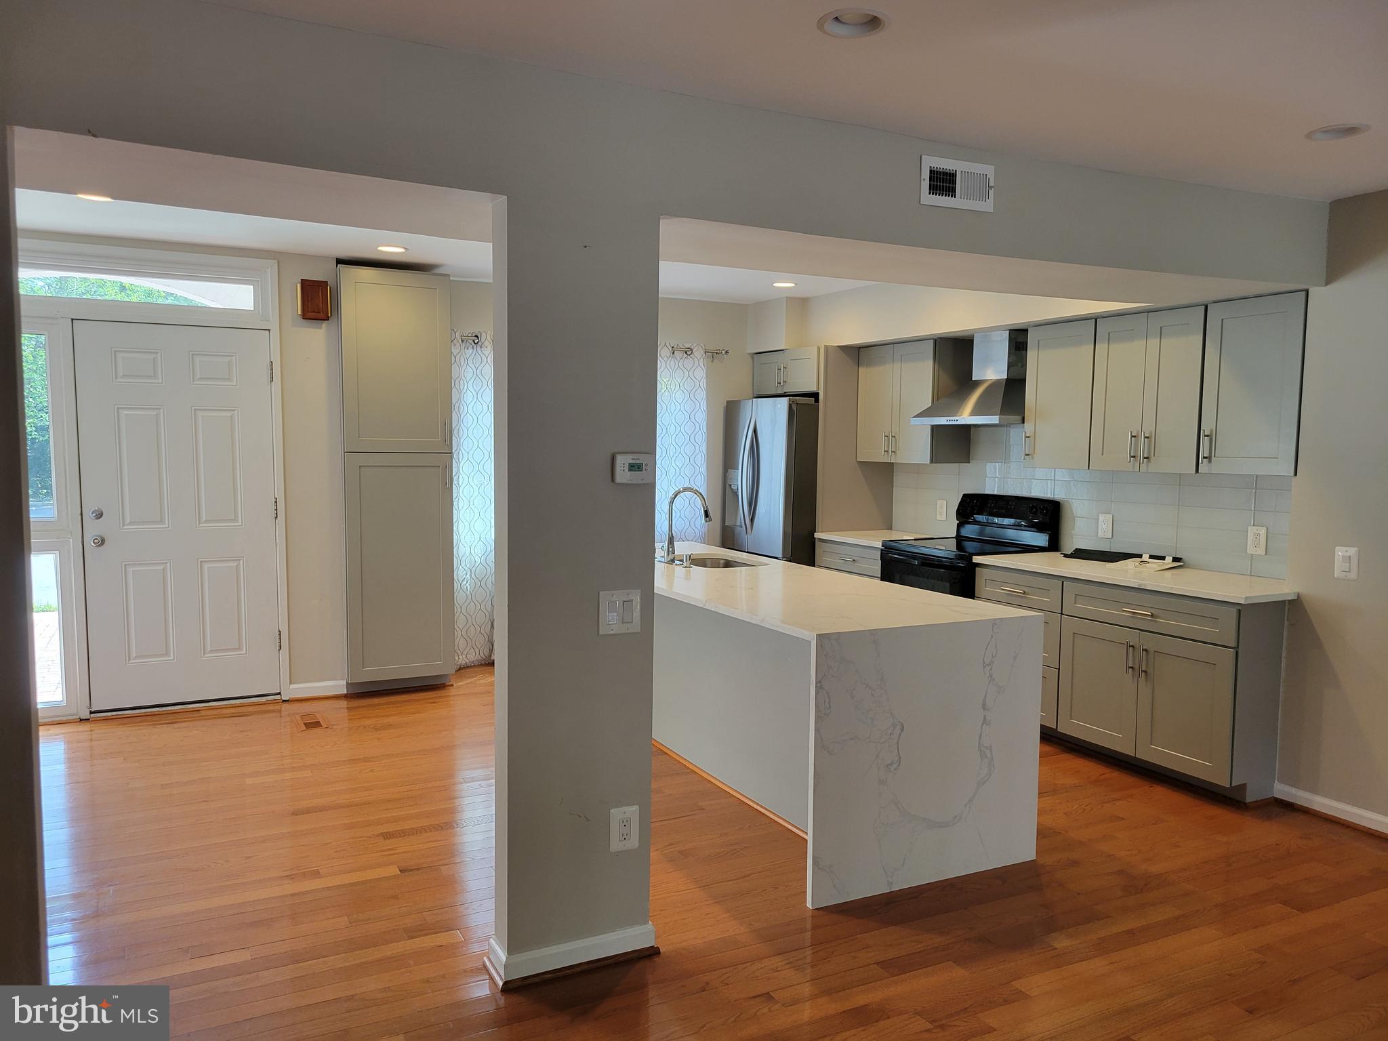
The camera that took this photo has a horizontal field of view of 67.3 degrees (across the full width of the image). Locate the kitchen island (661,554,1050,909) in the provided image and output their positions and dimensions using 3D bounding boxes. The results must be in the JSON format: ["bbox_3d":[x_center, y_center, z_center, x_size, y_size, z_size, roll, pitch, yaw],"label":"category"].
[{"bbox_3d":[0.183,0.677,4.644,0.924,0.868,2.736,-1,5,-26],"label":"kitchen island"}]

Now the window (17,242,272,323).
[{"bbox_3d":[-2.888,-1.227,5.447,1.270,0.337,0.093,-1,5,-26],"label":"window"}]

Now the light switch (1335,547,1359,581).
[{"bbox_3d":[2.583,0.171,4.126,0.010,0.128,0.089,-2,5,-26],"label":"light switch"}]

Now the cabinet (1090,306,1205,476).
[{"bbox_3d":[2.281,-0.616,5.042,0.327,0.752,0.625,-2,5,-26],"label":"cabinet"}]

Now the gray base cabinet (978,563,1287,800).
[{"bbox_3d":[2.131,0.698,5.071,0.640,0.856,1.523,-2,5,-26],"label":"gray base cabinet"}]

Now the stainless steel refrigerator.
[{"bbox_3d":[0.763,0.034,7.484,0.843,1.789,0.888,-2,5,-26],"label":"stainless steel refrigerator"}]

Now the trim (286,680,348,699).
[{"bbox_3d":[-2.151,0.967,5.968,0.313,0.083,0.015,-2,5,-26],"label":"trim"}]

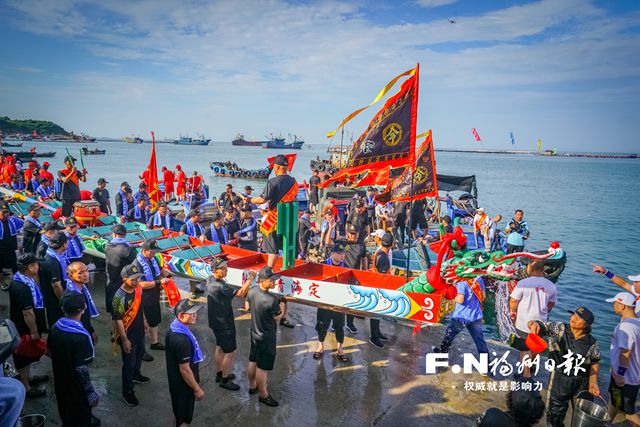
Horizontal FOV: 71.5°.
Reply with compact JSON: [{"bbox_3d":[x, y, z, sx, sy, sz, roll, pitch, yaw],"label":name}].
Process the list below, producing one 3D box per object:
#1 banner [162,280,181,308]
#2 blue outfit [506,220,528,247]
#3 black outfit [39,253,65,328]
[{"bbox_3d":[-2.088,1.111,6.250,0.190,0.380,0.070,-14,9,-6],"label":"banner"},{"bbox_3d":[4.799,0.486,10.800,0.530,0.640,0.360,5,9,19],"label":"blue outfit"},{"bbox_3d":[-3.926,1.111,6.500,0.330,1.080,0.460,-4,10,-30],"label":"black outfit"}]

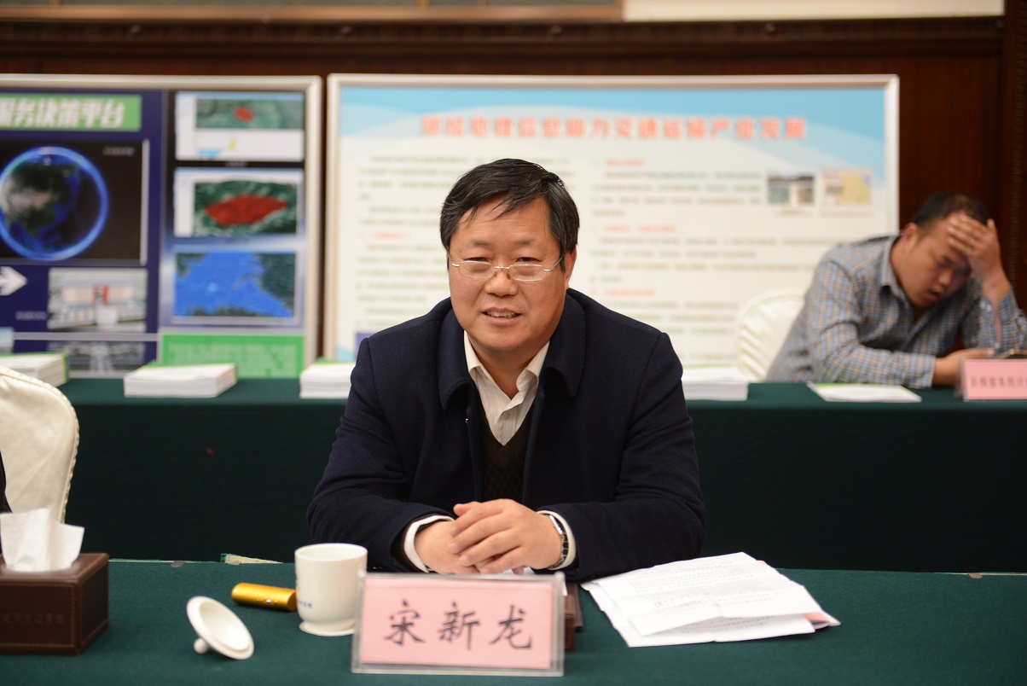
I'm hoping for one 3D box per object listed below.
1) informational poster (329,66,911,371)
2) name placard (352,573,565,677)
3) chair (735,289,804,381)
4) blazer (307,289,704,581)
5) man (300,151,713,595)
[{"bbox_3d":[0.290,-0.275,5.000,1.670,1.030,0.030,0,-1,2],"label":"informational poster"},{"bbox_3d":[-0.054,0.268,1.671,0.202,0.097,0.075,0,5,3],"label":"name placard"},{"bbox_3d":[0.799,0.347,4.408,0.440,0.950,0.550,0,5,-3],"label":"chair"},{"bbox_3d":[-0.013,0.203,2.227,0.520,0.570,0.450,0,5,3],"label":"blazer"},{"bbox_3d":[-0.014,0.390,2.213,0.520,1.250,0.660,0,5,3],"label":"man"}]

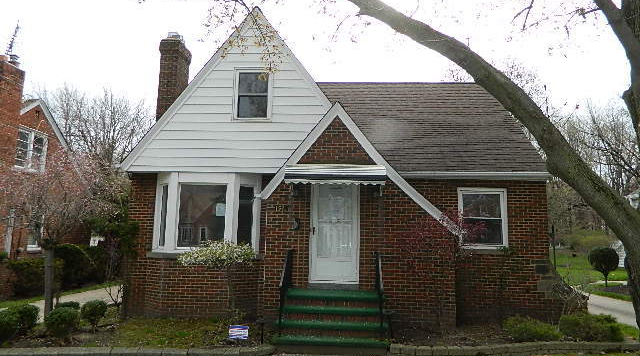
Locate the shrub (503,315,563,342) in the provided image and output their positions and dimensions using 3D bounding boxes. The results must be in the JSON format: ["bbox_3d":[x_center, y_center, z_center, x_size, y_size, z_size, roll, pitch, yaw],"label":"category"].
[{"bbox_3d":[3.834,2.667,8.347,1.057,0.392,0.850,1,-8,3],"label":"shrub"}]

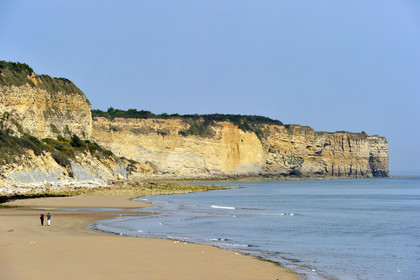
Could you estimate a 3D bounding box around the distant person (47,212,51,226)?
[{"bbox_3d":[-20.934,10.311,303.000,0.500,1.730,0.350,0,-1,-7],"label":"distant person"}]

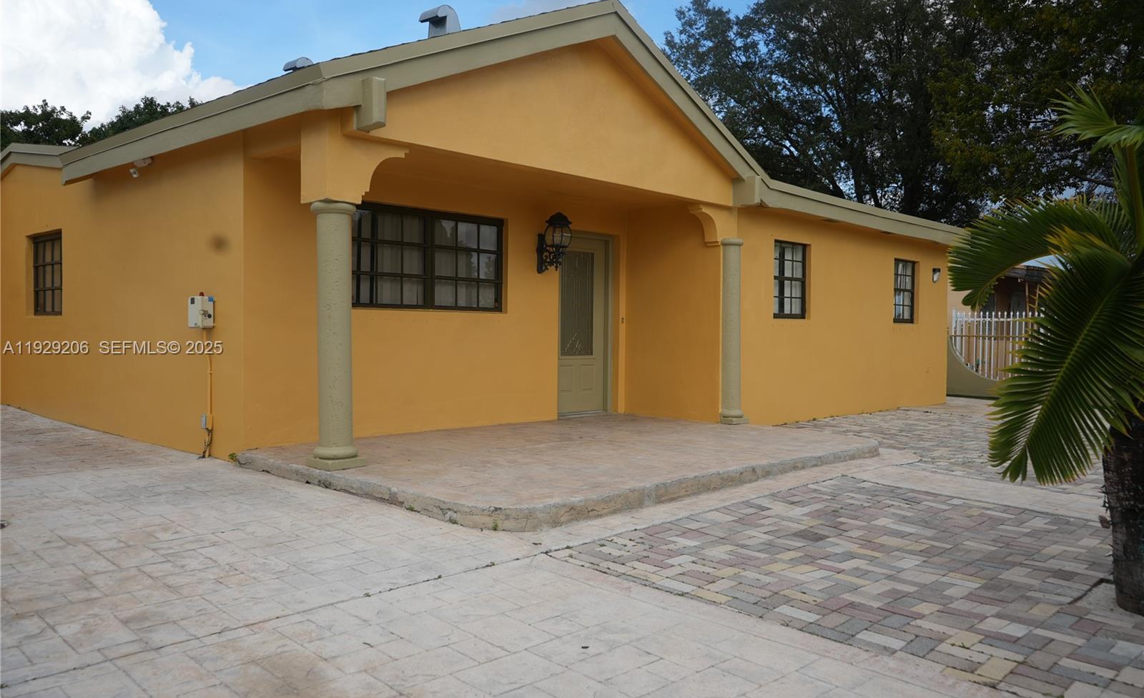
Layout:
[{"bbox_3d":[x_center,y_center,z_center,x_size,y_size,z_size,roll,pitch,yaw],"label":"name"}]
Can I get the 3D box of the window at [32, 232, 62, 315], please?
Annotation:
[{"bbox_3d":[-6.397,-0.905,10.954,1.390,1.015,0.082,2,2,44],"label":"window"}]

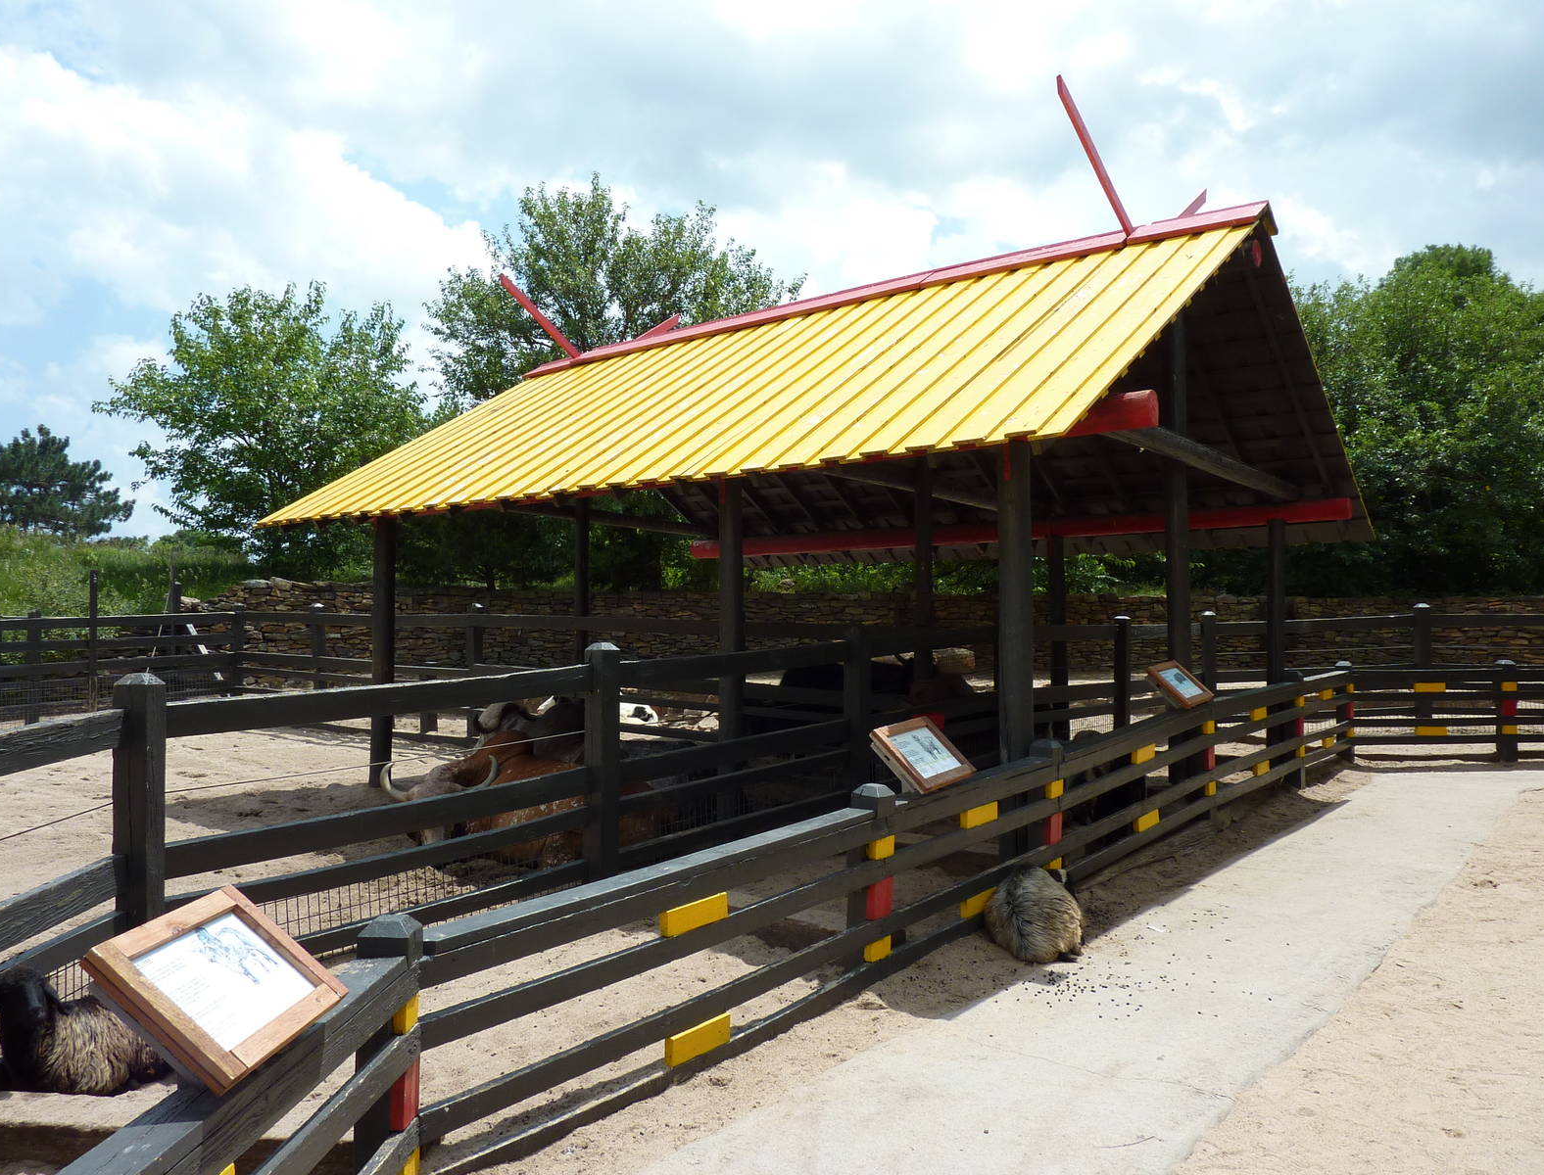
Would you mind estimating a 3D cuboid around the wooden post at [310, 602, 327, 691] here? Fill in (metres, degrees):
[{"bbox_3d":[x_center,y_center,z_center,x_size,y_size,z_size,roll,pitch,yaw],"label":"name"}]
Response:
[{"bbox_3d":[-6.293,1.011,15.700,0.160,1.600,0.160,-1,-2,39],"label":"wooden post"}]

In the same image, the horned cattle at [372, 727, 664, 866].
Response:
[{"bbox_3d":[-1.700,1.396,7.800,2.000,0.920,0.850,1,-2,-30],"label":"horned cattle"}]

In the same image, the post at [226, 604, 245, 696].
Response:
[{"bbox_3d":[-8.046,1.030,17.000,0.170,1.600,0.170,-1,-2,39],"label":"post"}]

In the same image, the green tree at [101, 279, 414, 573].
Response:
[{"bbox_3d":[-12.224,-3.841,27.000,7.800,6.900,7.200,0,-2,0],"label":"green tree"}]

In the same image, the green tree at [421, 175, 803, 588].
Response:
[{"bbox_3d":[-3.529,-4.530,25.000,8.400,9.100,8.000,0,-2,0],"label":"green tree"}]

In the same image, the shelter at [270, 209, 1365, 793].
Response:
[{"bbox_3d":[0.535,-0.507,11.988,9.022,5.032,7.888,-1,-2,39],"label":"shelter"}]

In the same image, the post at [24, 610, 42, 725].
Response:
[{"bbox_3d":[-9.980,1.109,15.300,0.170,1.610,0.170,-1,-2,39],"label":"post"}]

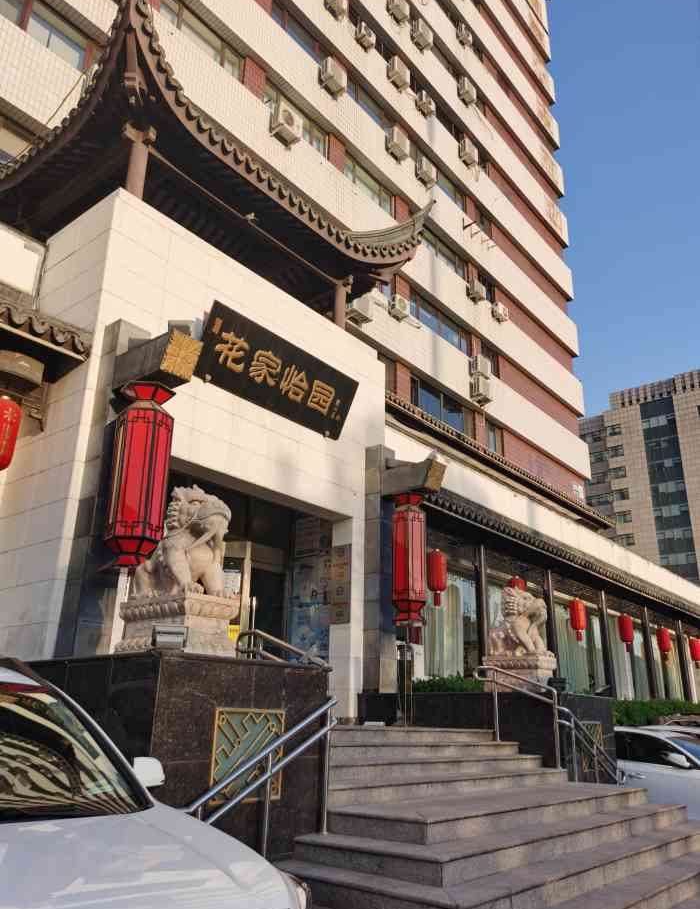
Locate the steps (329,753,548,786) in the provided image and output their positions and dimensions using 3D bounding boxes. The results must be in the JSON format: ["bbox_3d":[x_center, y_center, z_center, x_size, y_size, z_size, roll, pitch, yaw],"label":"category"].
[{"bbox_3d":[0.857,3.147,7.316,0.330,0.153,3.990,-15,-26,37],"label":"steps"}]

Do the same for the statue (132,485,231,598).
[{"bbox_3d":[-1.425,0.774,6.337,0.750,0.940,0.470,-15,-26,37],"label":"statue"}]

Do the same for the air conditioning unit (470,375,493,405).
[{"bbox_3d":[4.444,-2.181,24.587,0.314,0.658,0.776,-15,-26,37],"label":"air conditioning unit"}]

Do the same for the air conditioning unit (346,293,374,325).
[{"bbox_3d":[0.242,-4.277,21.373,0.333,0.566,0.828,-15,-26,37],"label":"air conditioning unit"}]

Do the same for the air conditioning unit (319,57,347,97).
[{"bbox_3d":[-0.465,-11.033,21.325,0.314,0.668,0.825,-15,-26,37],"label":"air conditioning unit"}]

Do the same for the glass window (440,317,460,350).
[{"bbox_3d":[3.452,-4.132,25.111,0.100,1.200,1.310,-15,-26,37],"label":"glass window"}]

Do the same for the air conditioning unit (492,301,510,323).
[{"bbox_3d":[6.196,-5.781,29.749,0.290,0.540,0.760,-15,-26,37],"label":"air conditioning unit"}]

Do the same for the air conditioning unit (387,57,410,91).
[{"bbox_3d":[1.840,-14.003,26.717,0.333,0.576,0.798,-15,-26,37],"label":"air conditioning unit"}]

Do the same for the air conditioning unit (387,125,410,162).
[{"bbox_3d":[1.731,-10.892,25.525,0.333,0.576,0.798,-15,-26,37],"label":"air conditioning unit"}]

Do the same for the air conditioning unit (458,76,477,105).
[{"bbox_3d":[5.201,-15.957,32.017,0.320,0.720,0.820,-15,-26,37],"label":"air conditioning unit"}]

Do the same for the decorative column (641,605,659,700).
[{"bbox_3d":[9.798,6.717,23.789,0.210,3.350,0.250,-15,-26,37],"label":"decorative column"}]

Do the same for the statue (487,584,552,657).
[{"bbox_3d":[2.560,2.528,10.919,0.760,0.940,0.470,-15,-26,37],"label":"statue"}]

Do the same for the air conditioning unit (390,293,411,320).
[{"bbox_3d":[1.579,-4.674,23.212,0.303,0.545,0.737,-15,-26,37],"label":"air conditioning unit"}]

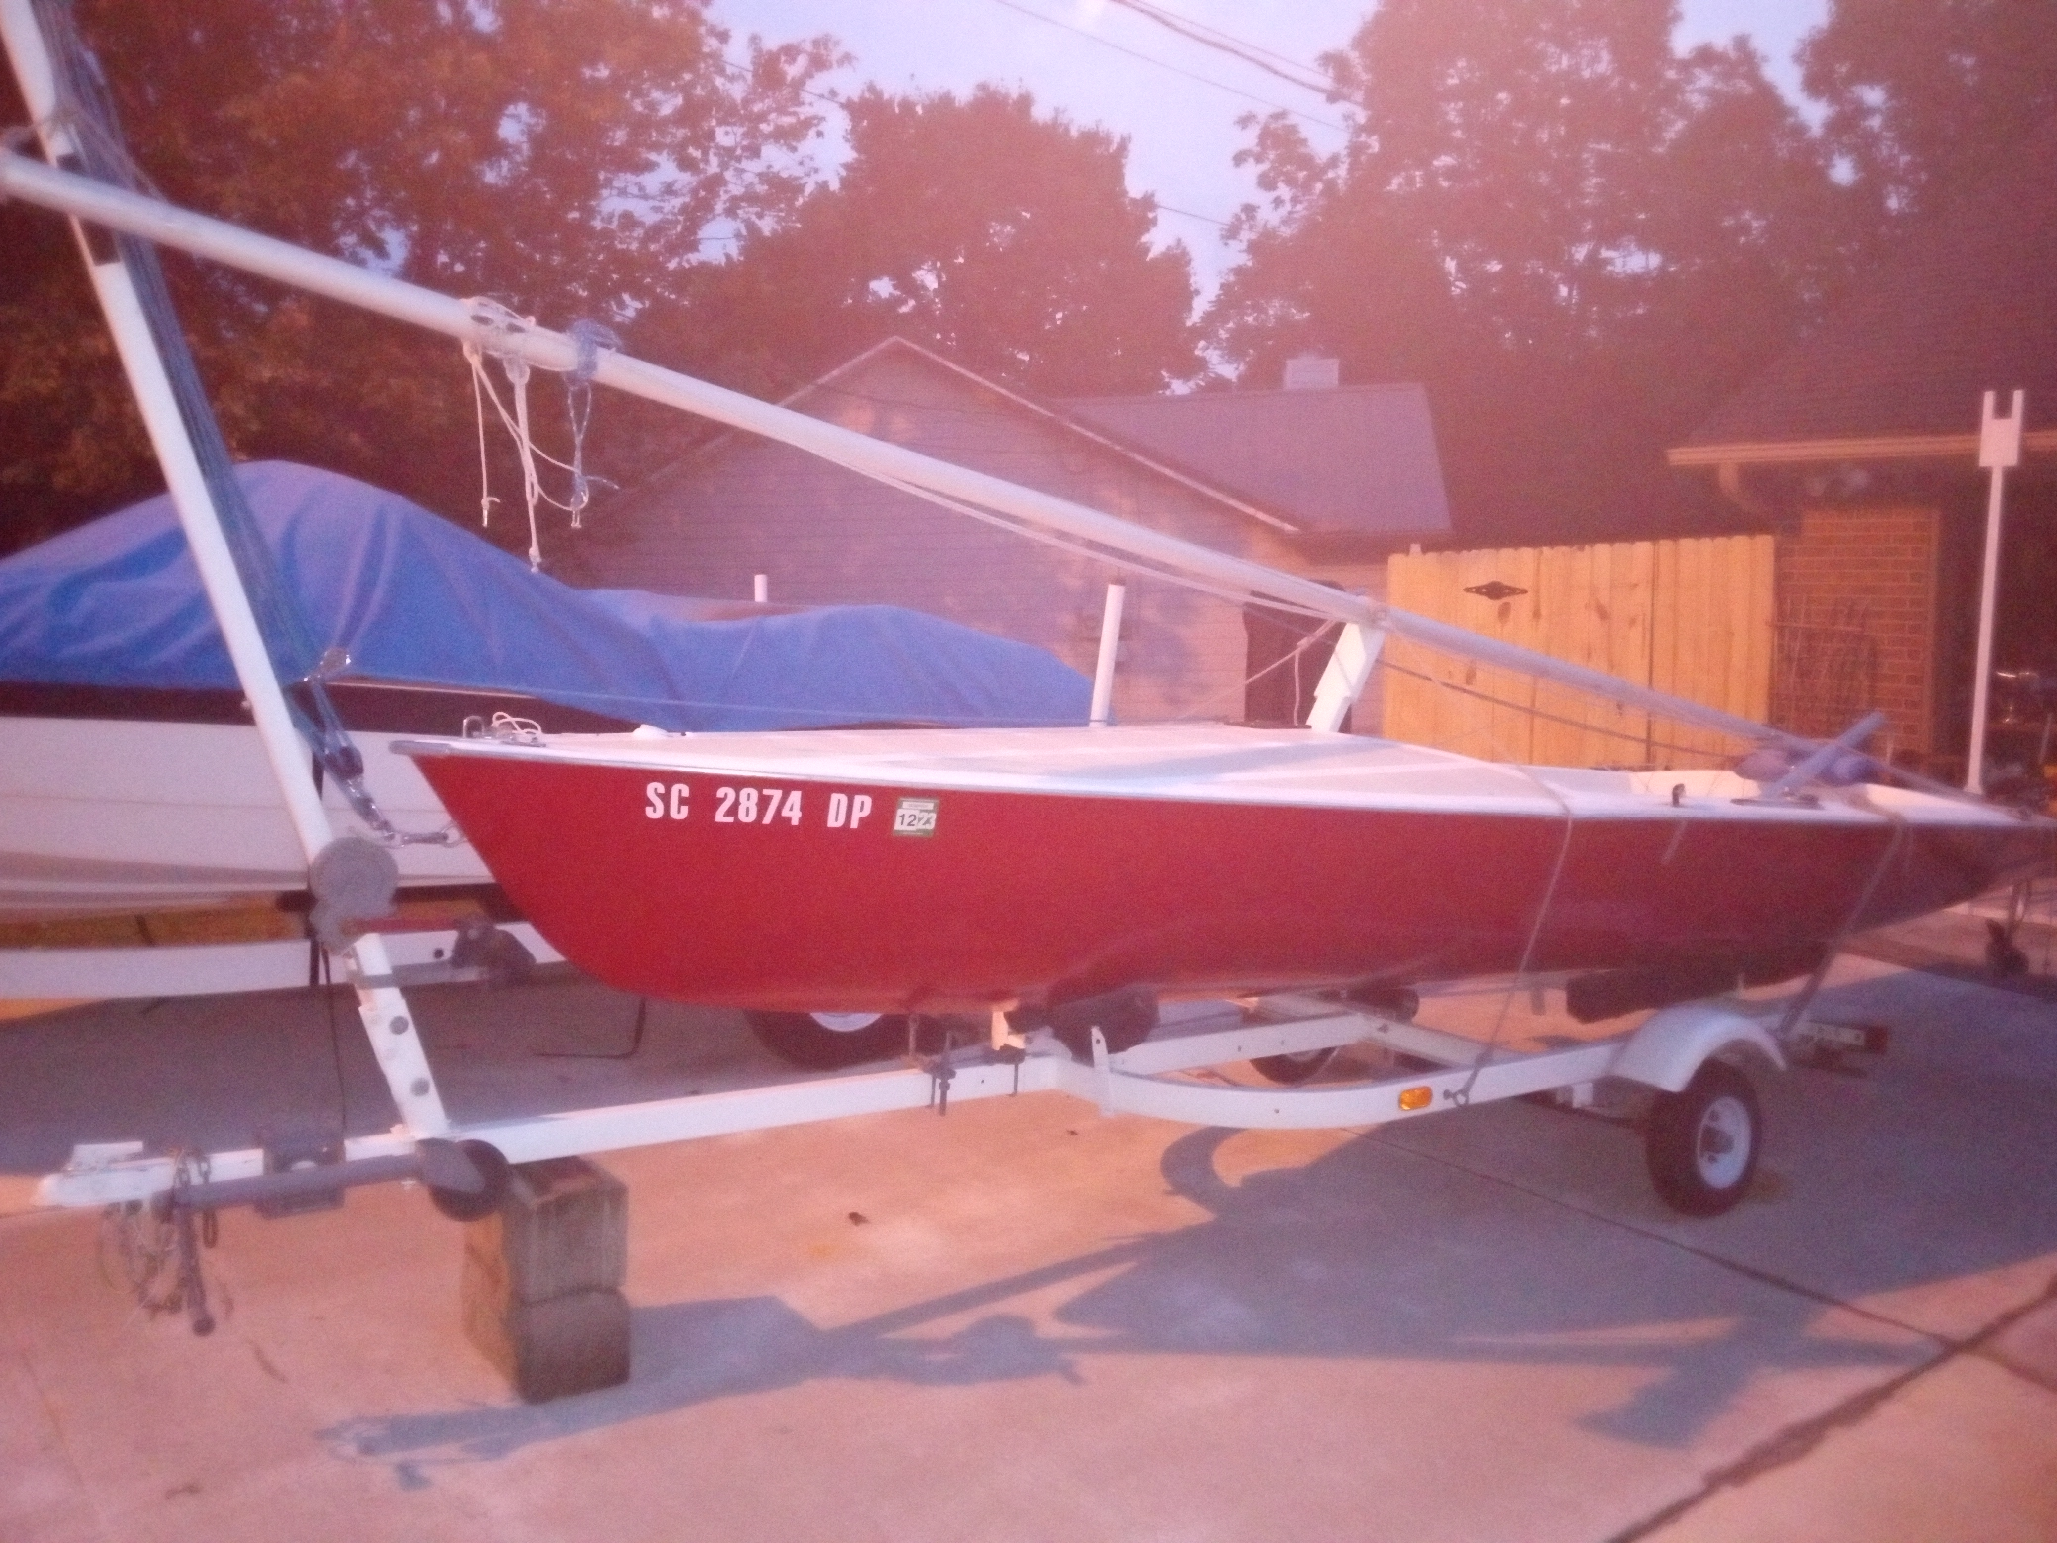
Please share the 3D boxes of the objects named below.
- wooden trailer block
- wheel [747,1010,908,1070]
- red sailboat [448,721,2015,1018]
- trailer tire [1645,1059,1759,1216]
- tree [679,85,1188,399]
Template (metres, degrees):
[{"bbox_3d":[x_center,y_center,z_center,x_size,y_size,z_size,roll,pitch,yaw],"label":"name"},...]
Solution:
[{"bbox_3d":[-1.010,1.050,3.523,0.196,0.400,0.400,-3,6,-34],"label":"wooden trailer block"},{"bbox_3d":[-0.676,0.728,5.813,0.620,0.620,0.190,-3,6,-30],"label":"wheel"},{"bbox_3d":[0.950,0.273,4.809,5.300,0.770,1.800,0,4,-32],"label":"red sailboat"},{"bbox_3d":[1.827,0.975,4.519,0.410,0.410,0.120,-3,6,-33],"label":"trailer tire"},{"bbox_3d":[-1.835,-7.628,32.434,10.200,12.300,9.800,0,5,0],"label":"tree"}]

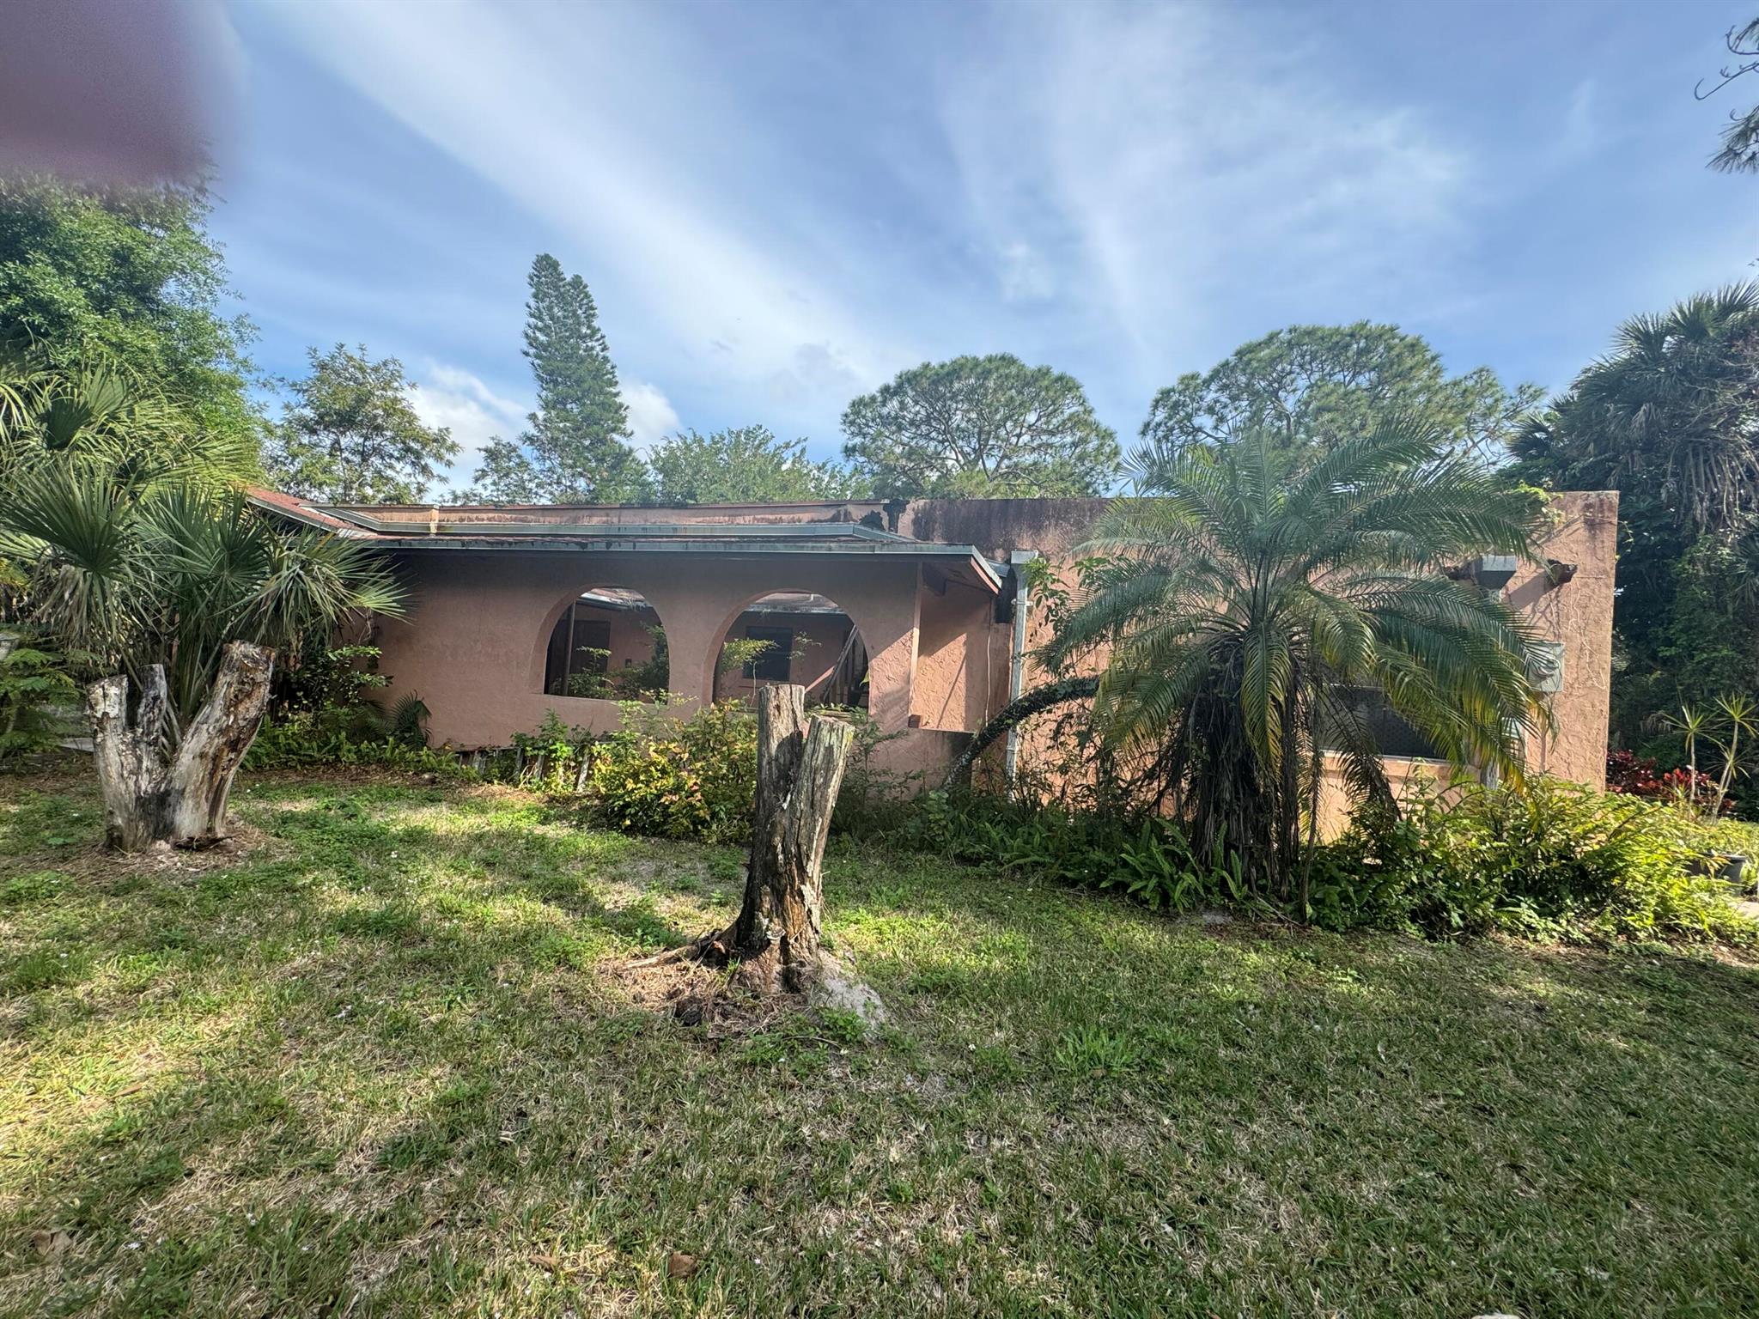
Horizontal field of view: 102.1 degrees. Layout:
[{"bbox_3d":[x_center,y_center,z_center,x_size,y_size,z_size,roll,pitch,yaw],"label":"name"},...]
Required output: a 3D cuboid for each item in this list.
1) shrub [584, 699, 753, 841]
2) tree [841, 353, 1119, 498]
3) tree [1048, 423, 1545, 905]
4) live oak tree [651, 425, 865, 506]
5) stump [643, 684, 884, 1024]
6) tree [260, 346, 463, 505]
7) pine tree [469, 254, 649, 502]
[{"bbox_3d":[-1.710,0.843,5.799,1.450,1.000,1.200,3,1,0],"label":"shrub"},{"bbox_3d":[4.163,-6.047,31.052,12.000,14.710,11.500,3,1,0],"label":"tree"},{"bbox_3d":[2.848,0.000,4.850,3.150,3.160,2.800,3,1,0],"label":"tree"},{"bbox_3d":[-4.238,-3.297,23.038,7.000,8.580,6.800,3,1,0],"label":"live oak tree"},{"bbox_3d":[-0.504,0.772,3.129,0.980,1.330,0.780,3,1,0],"label":"stump"},{"bbox_3d":[-14.648,-4.183,20.031,5.600,9.390,5.300,3,1,0],"label":"tree"},{"bbox_3d":[-14.133,-8.662,31.046,6.800,18.110,6.300,3,1,0],"label":"pine tree"}]

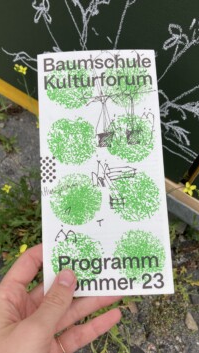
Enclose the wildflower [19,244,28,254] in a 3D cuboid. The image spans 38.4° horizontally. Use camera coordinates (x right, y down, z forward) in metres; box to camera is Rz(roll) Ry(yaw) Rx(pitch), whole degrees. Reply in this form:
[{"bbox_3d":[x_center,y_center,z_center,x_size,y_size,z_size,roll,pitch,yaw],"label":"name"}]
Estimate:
[{"bbox_3d":[-0.122,0.119,0.460,0.018,0.014,0.017,-32,66,-20],"label":"wildflower"}]

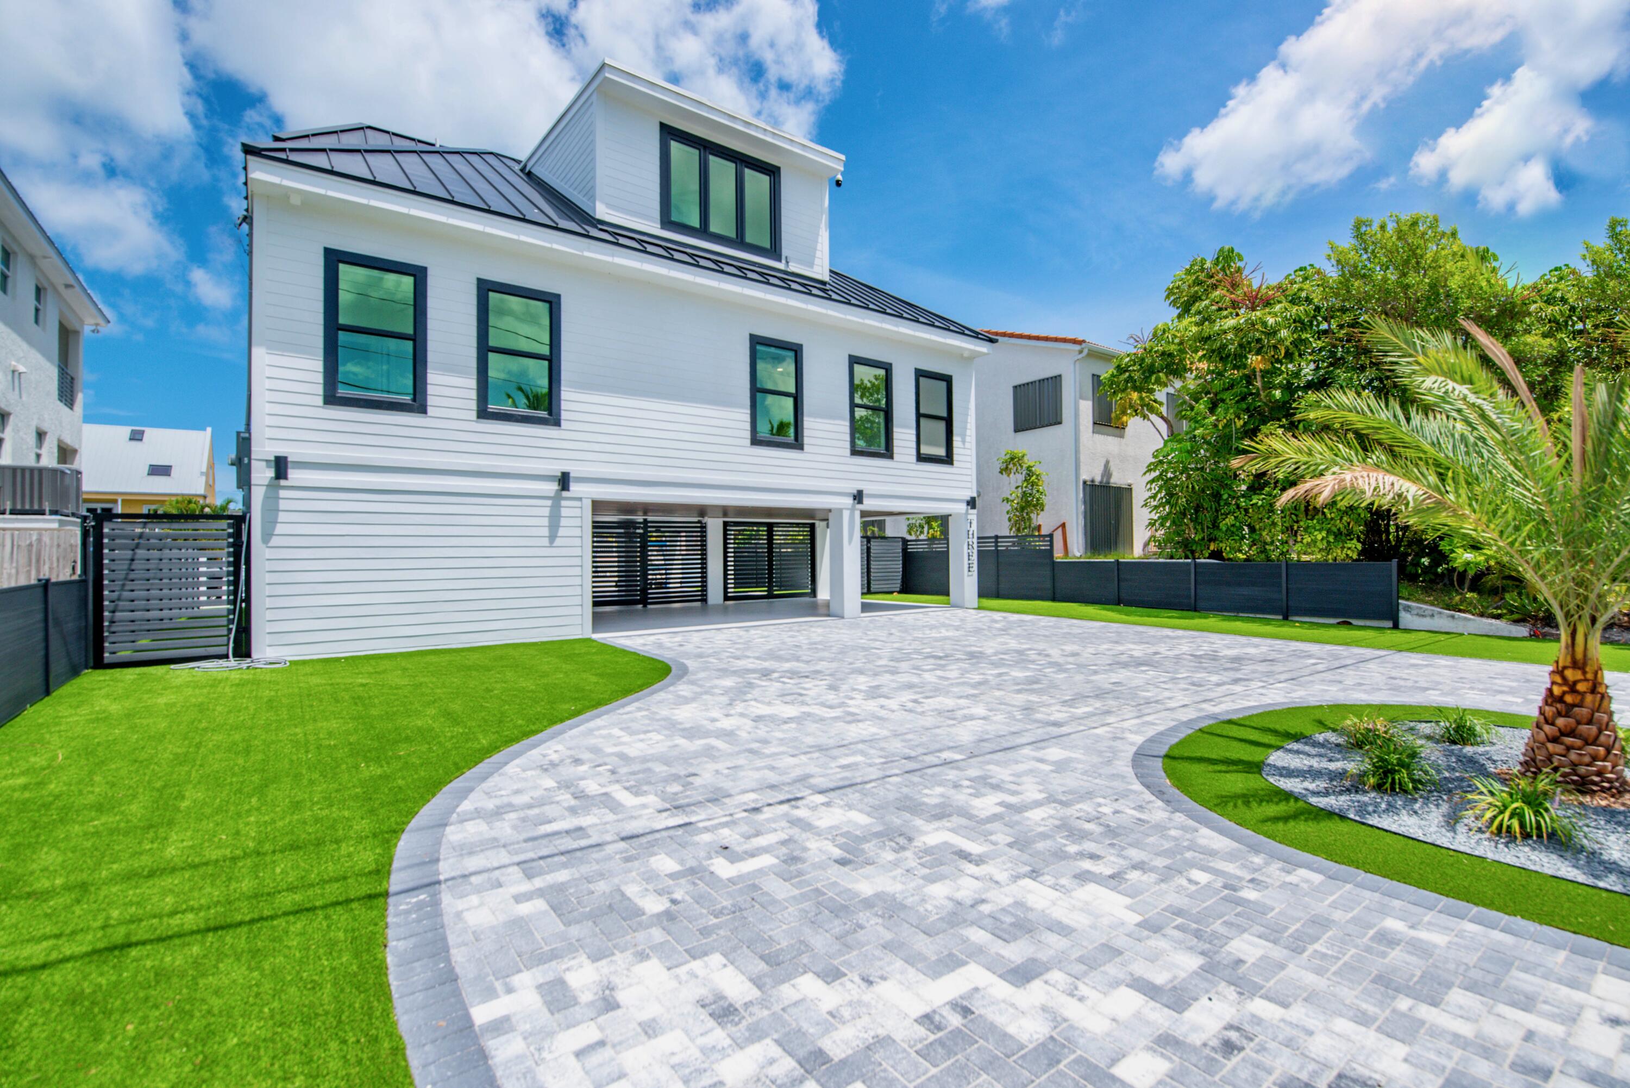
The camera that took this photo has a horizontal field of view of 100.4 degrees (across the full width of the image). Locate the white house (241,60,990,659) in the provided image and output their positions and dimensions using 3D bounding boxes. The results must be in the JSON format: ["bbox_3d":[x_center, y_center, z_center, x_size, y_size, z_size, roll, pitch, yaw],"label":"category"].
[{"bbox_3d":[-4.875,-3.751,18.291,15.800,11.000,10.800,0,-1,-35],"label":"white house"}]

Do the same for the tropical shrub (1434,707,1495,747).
[{"bbox_3d":[4.920,1.360,5.140,0.430,0.300,0.430,0,-1,-35],"label":"tropical shrub"}]

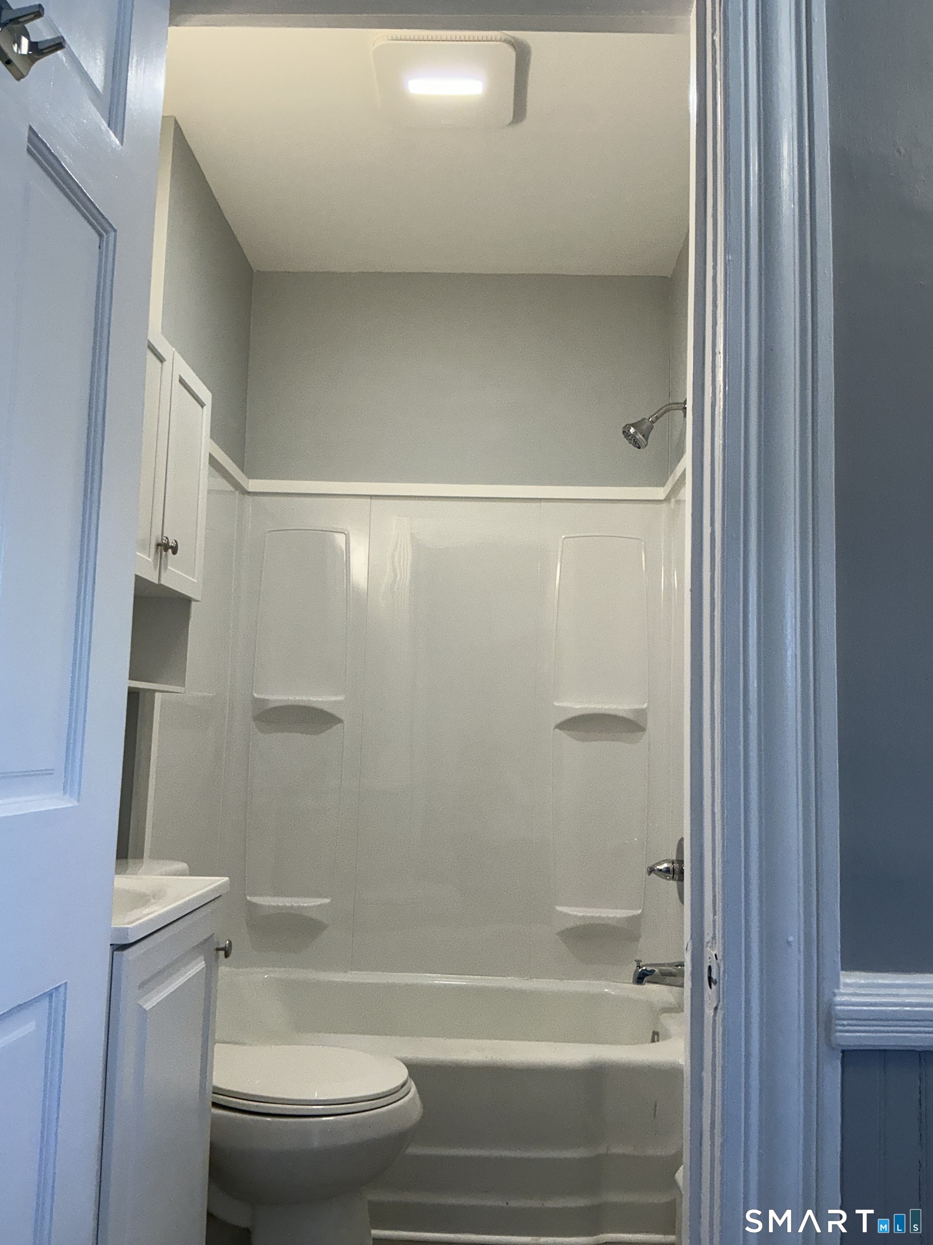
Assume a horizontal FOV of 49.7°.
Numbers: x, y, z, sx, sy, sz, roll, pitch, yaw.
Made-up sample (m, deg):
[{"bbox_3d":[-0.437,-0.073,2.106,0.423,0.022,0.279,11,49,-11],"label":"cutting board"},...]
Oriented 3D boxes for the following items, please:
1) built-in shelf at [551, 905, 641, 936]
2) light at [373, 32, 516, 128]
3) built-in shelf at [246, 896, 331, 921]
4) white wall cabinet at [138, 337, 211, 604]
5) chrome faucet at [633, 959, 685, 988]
[{"bbox_3d":[0.387,0.877,2.915,0.260,0.084,0.088,1,-7,2],"label":"built-in shelf"},{"bbox_3d":[-0.045,-1.233,2.291,0.310,0.033,0.305,1,-7,2],"label":"light"},{"bbox_3d":[-0.531,0.851,2.946,0.255,0.075,0.088,1,-7,2],"label":"built-in shelf"},{"bbox_3d":[-0.701,-0.324,2.031,0.200,0.482,0.550,1,-7,2],"label":"white wall cabinet"},{"bbox_3d":[0.513,0.936,2.683,0.136,0.068,0.055,1,-7,2],"label":"chrome faucet"}]

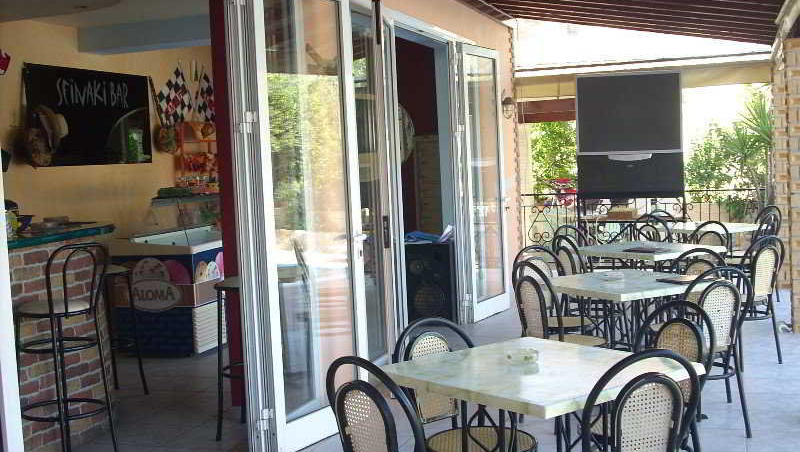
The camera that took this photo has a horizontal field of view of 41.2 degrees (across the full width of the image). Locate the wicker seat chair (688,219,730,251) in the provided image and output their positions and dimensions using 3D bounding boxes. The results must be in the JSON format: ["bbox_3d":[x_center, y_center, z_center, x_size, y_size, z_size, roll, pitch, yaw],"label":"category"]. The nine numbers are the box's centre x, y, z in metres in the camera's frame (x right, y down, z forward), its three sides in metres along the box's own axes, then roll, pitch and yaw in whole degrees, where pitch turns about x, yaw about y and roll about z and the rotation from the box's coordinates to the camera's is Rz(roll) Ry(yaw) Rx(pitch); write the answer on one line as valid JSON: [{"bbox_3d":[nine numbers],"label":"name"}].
[{"bbox_3d":[2.212,0.416,8.021,0.500,0.880,0.420,-5,4,-31],"label":"wicker seat chair"}]

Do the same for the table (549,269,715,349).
[{"bbox_3d":[1.253,0.669,5.864,0.790,0.750,0.810,-5,4,-29],"label":"table"}]

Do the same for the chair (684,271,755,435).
[{"bbox_3d":[1.516,0.621,5.418,0.420,0.880,0.500,-4,4,-17],"label":"chair"}]

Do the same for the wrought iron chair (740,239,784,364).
[{"bbox_3d":[2.236,0.495,7.165,0.430,0.870,0.500,-5,4,-35],"label":"wrought iron chair"}]

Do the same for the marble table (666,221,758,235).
[{"bbox_3d":[2.881,0.369,9.790,0.800,0.740,0.780,-5,4,-34],"label":"marble table"}]

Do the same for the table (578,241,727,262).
[{"bbox_3d":[1.775,0.526,7.656,0.790,0.750,0.810,-5,5,-35],"label":"table"}]

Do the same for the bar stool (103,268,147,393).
[{"bbox_3d":[-1.919,0.702,6.957,0.380,0.830,0.410,0,5,38],"label":"bar stool"}]

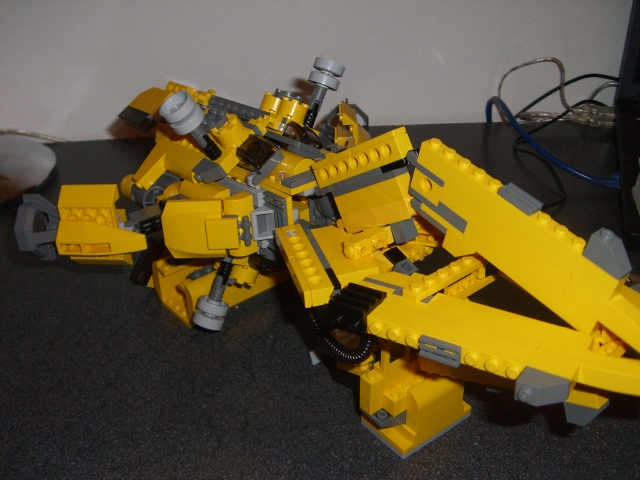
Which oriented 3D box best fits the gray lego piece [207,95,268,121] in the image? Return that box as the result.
[{"bbox_3d":[-0.049,-0.080,0.425,0.006,0.008,0.054,-25,37,-34],"label":"gray lego piece"}]

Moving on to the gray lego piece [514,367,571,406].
[{"bbox_3d":[0.078,0.053,0.245,0.016,0.008,0.011,15,31,29],"label":"gray lego piece"}]

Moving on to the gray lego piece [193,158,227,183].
[{"bbox_3d":[-0.058,-0.035,0.370,0.016,0.008,0.011,21,62,42],"label":"gray lego piece"}]

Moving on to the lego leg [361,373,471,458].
[{"bbox_3d":[0.049,0.076,0.349,0.047,0.035,0.031,-23,36,-30],"label":"lego leg"}]

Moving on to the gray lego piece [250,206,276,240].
[{"bbox_3d":[-0.028,-0.009,0.352,0.010,0.016,0.008,-5,24,-4],"label":"gray lego piece"}]

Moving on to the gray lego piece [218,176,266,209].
[{"bbox_3d":[-0.042,-0.025,0.375,0.034,0.009,0.005,22,36,38],"label":"gray lego piece"}]

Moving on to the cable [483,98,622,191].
[{"bbox_3d":[0.218,-0.097,0.676,0.034,0.036,0.205,-8,28,-11],"label":"cable"}]

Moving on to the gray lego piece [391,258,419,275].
[{"bbox_3d":[0.039,0.012,0.320,0.007,0.006,0.008,-26,65,-41],"label":"gray lego piece"}]

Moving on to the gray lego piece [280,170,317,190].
[{"bbox_3d":[-0.011,-0.032,0.362,0.016,0.004,0.008,-25,37,-34],"label":"gray lego piece"}]

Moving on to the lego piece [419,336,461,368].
[{"bbox_3d":[0.046,0.042,0.267,0.016,0.008,0.003,15,31,29],"label":"lego piece"}]

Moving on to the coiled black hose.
[{"bbox_3d":[0.009,0.041,0.303,0.030,0.025,0.011,1,28,6],"label":"coiled black hose"}]

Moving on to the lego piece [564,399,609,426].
[{"bbox_3d":[0.095,0.061,0.250,0.008,0.009,0.013,-23,17,-36],"label":"lego piece"}]

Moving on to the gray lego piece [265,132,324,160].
[{"bbox_3d":[-0.014,-0.051,0.380,0.007,0.006,0.047,-25,37,-34],"label":"gray lego piece"}]

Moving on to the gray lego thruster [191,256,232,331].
[{"bbox_3d":[-0.060,0.031,0.404,0.018,0.041,0.018,16,22,-7],"label":"gray lego thruster"}]

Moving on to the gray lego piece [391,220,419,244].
[{"bbox_3d":[0.034,-0.004,0.278,0.009,0.008,0.007,-19,2,-26],"label":"gray lego piece"}]

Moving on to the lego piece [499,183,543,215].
[{"bbox_3d":[0.078,-0.016,0.274,0.008,0.003,0.016,-26,54,-35],"label":"lego piece"}]

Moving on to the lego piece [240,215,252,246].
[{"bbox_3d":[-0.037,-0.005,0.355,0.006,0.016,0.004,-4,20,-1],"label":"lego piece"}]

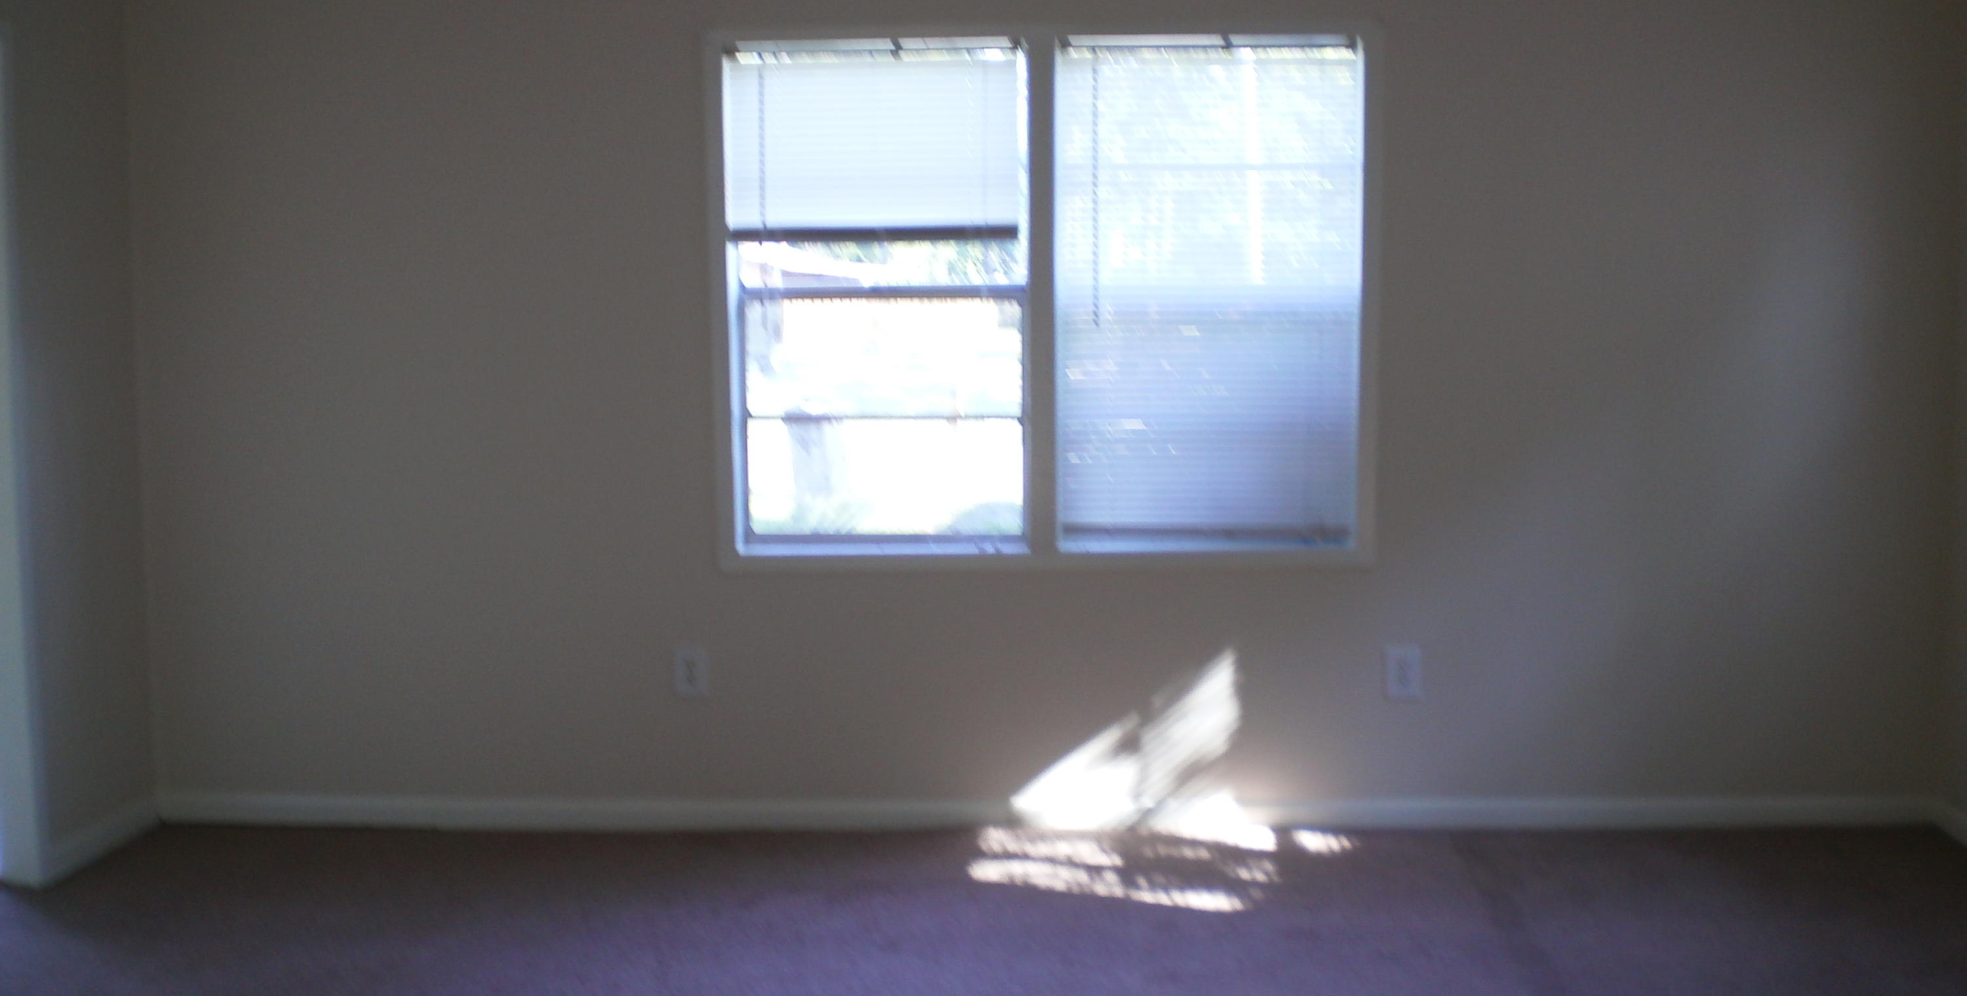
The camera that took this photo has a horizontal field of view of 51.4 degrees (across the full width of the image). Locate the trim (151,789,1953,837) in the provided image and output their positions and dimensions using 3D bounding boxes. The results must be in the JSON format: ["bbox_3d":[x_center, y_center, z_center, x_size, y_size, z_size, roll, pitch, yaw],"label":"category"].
[{"bbox_3d":[0.154,0.822,5.346,4.681,0.088,0.018,0,5,2],"label":"trim"}]

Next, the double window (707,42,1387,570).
[{"bbox_3d":[0.154,-0.512,5.274,1.693,1.363,0.110,0,5,2],"label":"double window"}]

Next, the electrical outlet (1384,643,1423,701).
[{"bbox_3d":[1.087,0.449,5.283,0.080,0.122,0.012,0,5,2],"label":"electrical outlet"}]

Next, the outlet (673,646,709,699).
[{"bbox_3d":[-0.763,0.456,5.358,0.080,0.122,0.012,0,5,2],"label":"outlet"}]

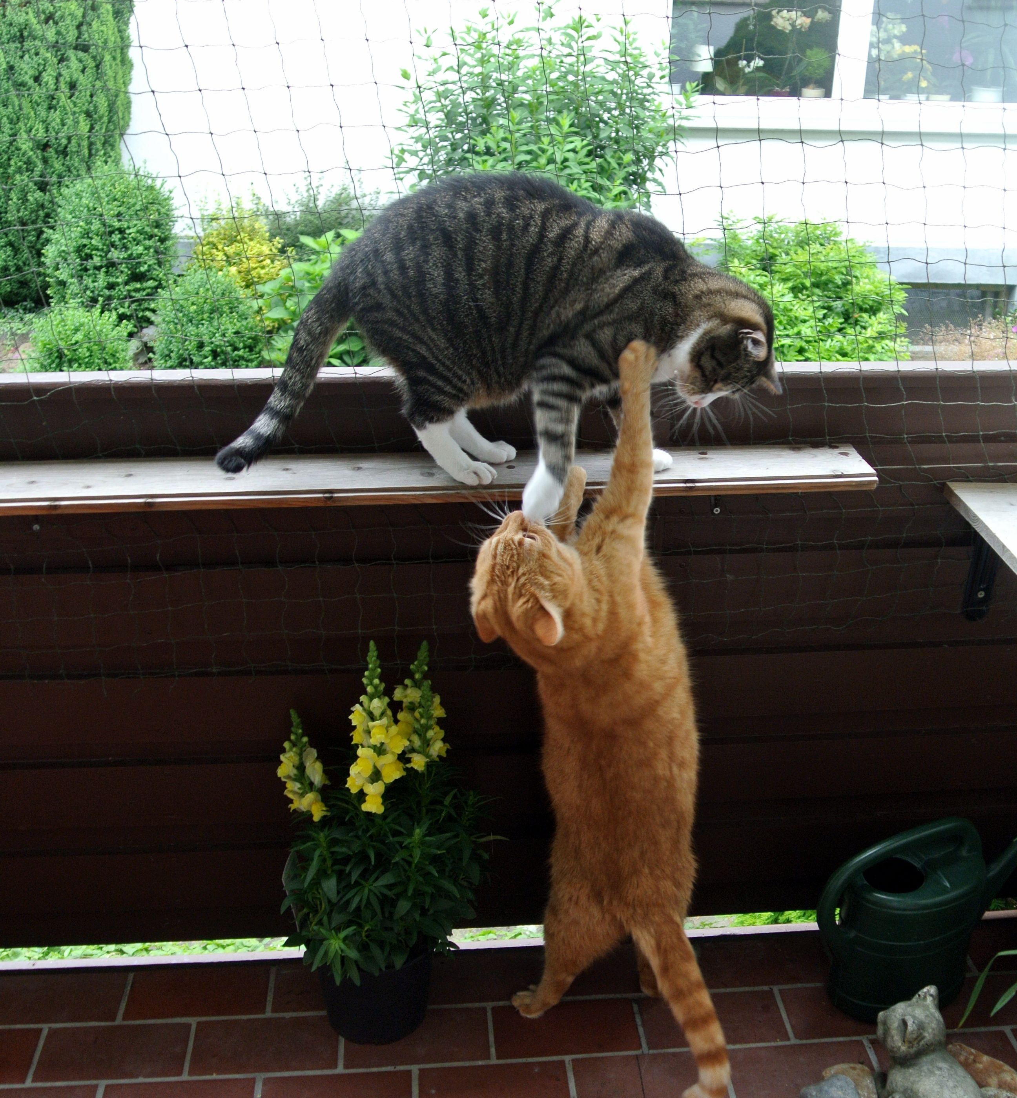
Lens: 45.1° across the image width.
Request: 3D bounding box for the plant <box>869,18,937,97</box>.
[{"bbox_3d":[2.090,-2.580,6.513,0.310,0.420,0.200,-3,25,-7],"label":"plant"}]

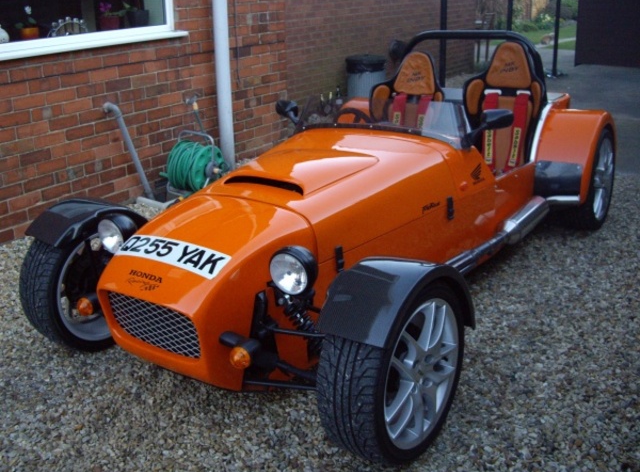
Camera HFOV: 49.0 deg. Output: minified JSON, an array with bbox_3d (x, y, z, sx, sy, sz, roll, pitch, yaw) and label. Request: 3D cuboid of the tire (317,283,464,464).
[{"bbox_3d":[0.231,0.388,2.110,0.204,0.582,0.582,13,24,34],"label":"tire"}]

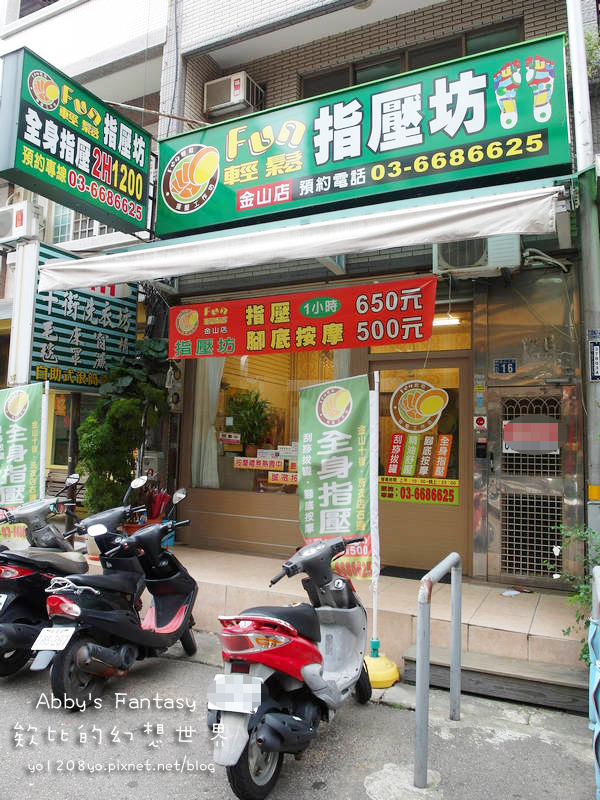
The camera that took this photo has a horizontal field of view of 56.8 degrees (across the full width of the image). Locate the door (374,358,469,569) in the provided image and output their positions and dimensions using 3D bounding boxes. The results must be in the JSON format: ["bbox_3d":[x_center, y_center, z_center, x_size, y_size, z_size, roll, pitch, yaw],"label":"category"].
[{"bbox_3d":[1.187,0.635,5.466,0.990,2.079,0.080,-1,-4,25],"label":"door"}]

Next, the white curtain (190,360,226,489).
[{"bbox_3d":[-1.176,0.157,7.014,0.488,1.901,0.130,-1,-6,25],"label":"white curtain"}]

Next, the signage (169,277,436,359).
[{"bbox_3d":[-0.131,-0.815,5.656,3.007,0.595,0.041,-1,-6,25],"label":"signage"}]

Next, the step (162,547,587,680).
[{"bbox_3d":[0.219,1.855,5.115,4.400,0.405,1.285,-1,-4,25],"label":"step"}]

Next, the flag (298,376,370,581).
[{"bbox_3d":[0.263,0.577,4.336,0.595,1.532,0.082,-1,-6,25],"label":"flag"}]

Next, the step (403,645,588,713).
[{"bbox_3d":[1.326,1.907,3.763,1.190,0.185,0.240,-1,-4,25],"label":"step"}]

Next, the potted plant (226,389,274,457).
[{"bbox_3d":[-0.619,0.304,6.808,0.570,0.860,0.570,1,-4,0],"label":"potted plant"}]

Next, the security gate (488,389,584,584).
[{"bbox_3d":[2.185,0.802,5.202,0.800,1.881,0.065,-1,-6,25],"label":"security gate"}]

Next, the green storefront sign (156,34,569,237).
[{"bbox_3d":[0.358,-2.477,5.661,4.296,1.145,0.270,-1,-4,25],"label":"green storefront sign"}]

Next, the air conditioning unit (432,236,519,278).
[{"bbox_3d":[1.648,-1.427,5.141,0.760,0.550,0.290,-1,-4,25],"label":"air conditioning unit"}]

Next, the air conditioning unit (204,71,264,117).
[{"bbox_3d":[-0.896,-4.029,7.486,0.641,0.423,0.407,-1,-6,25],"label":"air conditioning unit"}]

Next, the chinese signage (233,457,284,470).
[{"bbox_3d":[-0.476,0.733,6.362,0.655,0.123,0.020,-1,-4,25],"label":"chinese signage"}]

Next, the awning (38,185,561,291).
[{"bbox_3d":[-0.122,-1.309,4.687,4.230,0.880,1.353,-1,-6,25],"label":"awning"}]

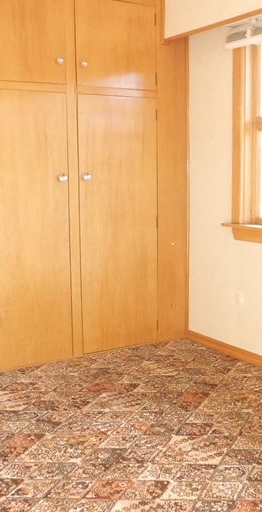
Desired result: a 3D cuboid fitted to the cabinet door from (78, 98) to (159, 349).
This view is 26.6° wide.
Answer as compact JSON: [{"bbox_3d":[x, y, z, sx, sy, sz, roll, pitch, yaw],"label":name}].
[{"bbox_3d":[-0.080,-0.207,3.900,0.627,1.773,0.045,-6,10,-31],"label":"cabinet door"}]

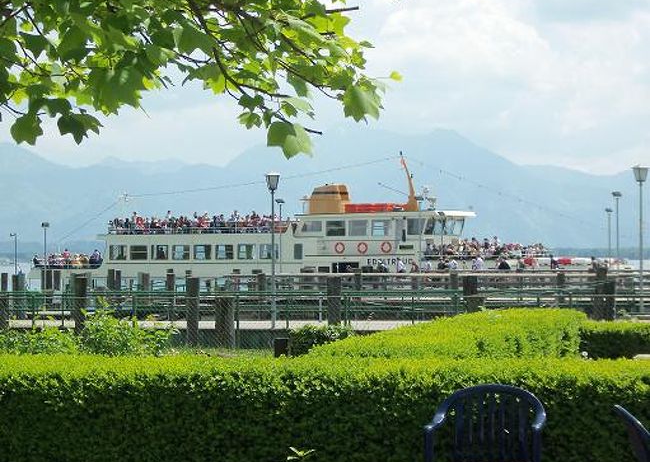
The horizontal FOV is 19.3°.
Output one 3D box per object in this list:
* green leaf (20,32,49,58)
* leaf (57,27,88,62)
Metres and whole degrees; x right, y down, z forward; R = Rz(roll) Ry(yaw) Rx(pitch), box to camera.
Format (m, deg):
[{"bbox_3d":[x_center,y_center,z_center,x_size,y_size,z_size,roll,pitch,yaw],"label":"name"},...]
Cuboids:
[{"bbox_3d":[-0.910,-0.584,6.000,0.090,0.085,0.040,0,-1,0],"label":"green leaf"},{"bbox_3d":[-0.791,-0.587,6.000,0.100,0.115,0.050,0,-1,0],"label":"leaf"}]

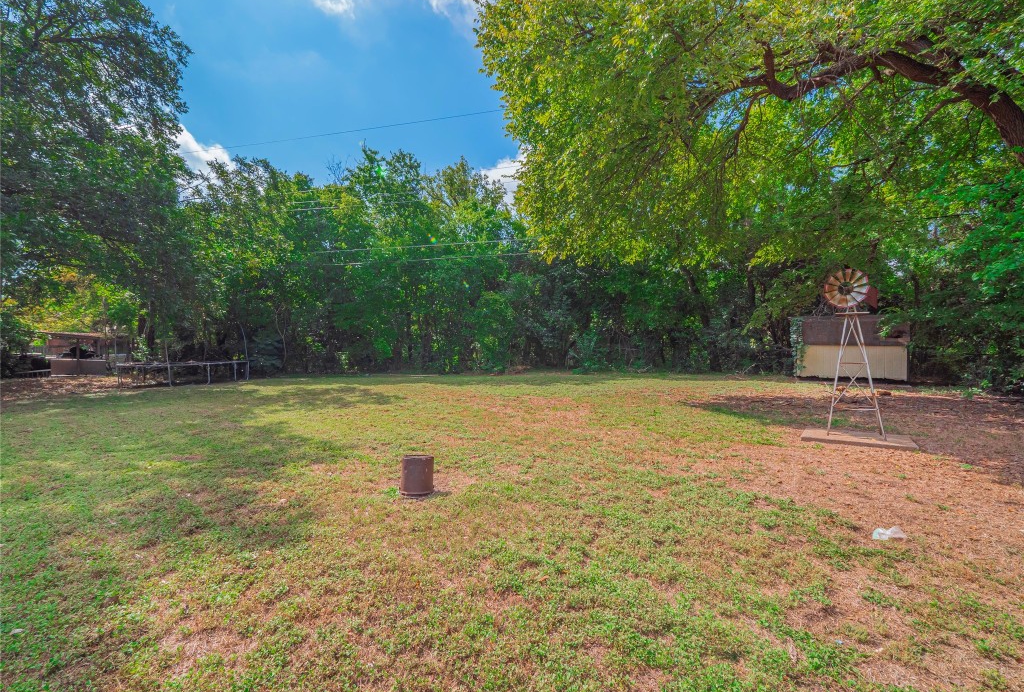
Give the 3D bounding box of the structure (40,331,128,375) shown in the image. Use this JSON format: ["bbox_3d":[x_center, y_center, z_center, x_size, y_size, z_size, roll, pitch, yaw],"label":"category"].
[{"bbox_3d":[-23.600,0.420,22.800,2.900,2.400,3.700,0,0,41],"label":"structure"}]

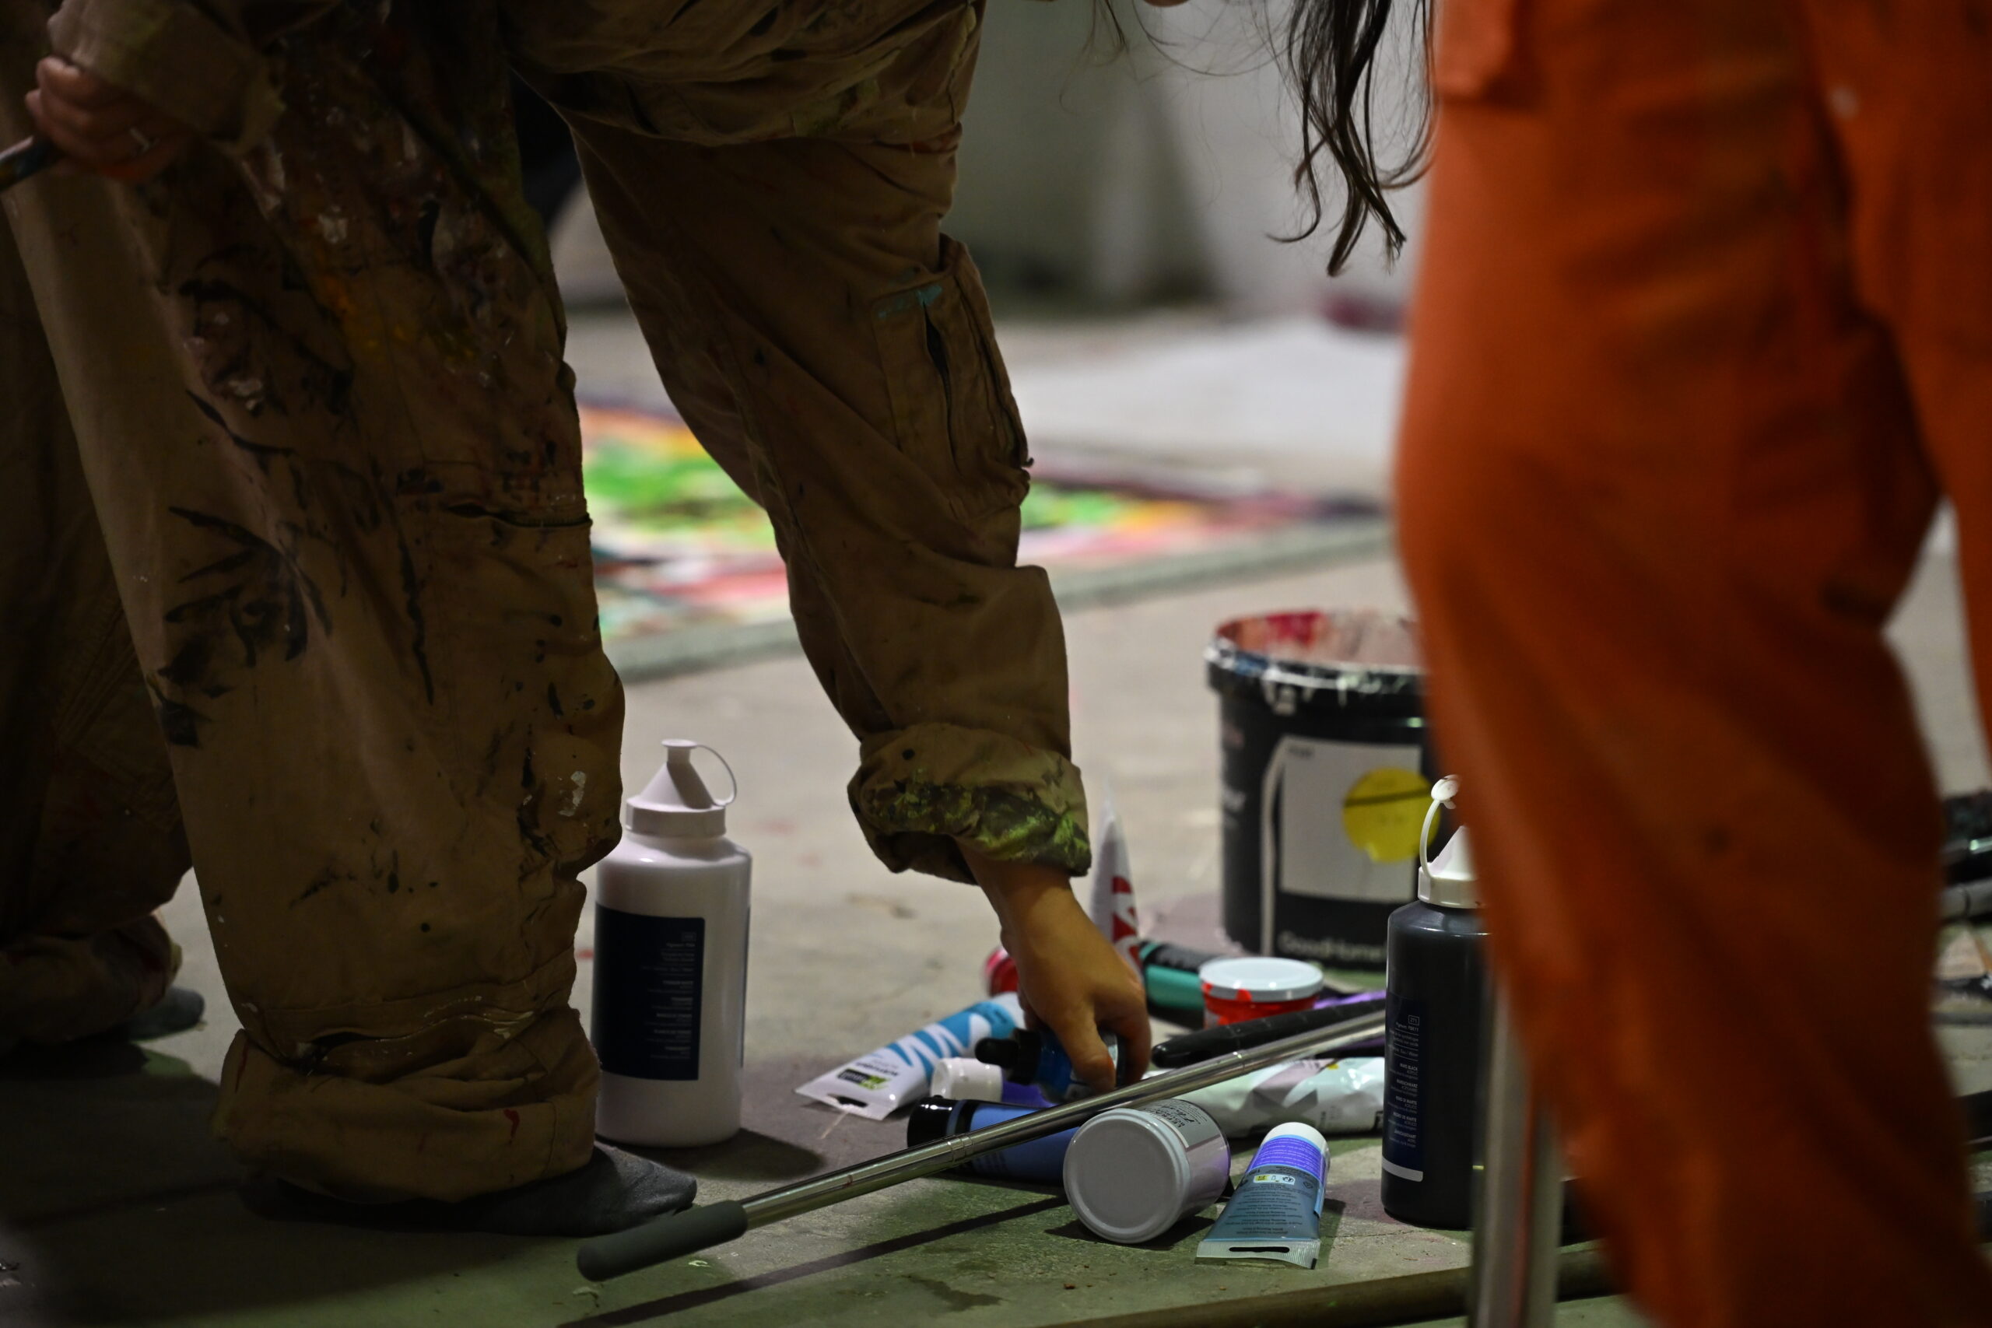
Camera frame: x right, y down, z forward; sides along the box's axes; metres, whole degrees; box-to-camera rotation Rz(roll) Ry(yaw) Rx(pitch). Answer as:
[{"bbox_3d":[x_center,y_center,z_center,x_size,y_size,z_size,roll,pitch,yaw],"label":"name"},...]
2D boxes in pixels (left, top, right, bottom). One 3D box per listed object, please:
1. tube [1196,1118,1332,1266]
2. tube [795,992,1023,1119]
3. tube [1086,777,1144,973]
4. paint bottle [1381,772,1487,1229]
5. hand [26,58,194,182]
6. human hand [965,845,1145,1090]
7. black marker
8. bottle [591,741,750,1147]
[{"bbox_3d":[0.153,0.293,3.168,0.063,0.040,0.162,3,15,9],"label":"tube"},{"bbox_3d":[-0.036,0.234,3.459,0.071,0.042,0.172,10,19,39],"label":"tube"},{"bbox_3d":[0.072,0.155,3.535,0.042,0.167,0.065,-2,16,6],"label":"tube"},{"bbox_3d":[0.261,0.183,3.185,0.088,0.242,0.088,2,10,0],"label":"paint bottle"},{"bbox_3d":[-0.455,-0.283,3.000,0.085,0.090,0.100,-1,10,-16],"label":"hand"},{"bbox_3d":[0.038,0.180,3.385,0.100,0.140,0.100,6,11,25],"label":"human hand"},{"bbox_3d":[0.170,0.224,3.558,0.175,0.017,0.017,-8,14,-30],"label":"black marker"},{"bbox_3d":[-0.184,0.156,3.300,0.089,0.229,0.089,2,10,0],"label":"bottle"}]

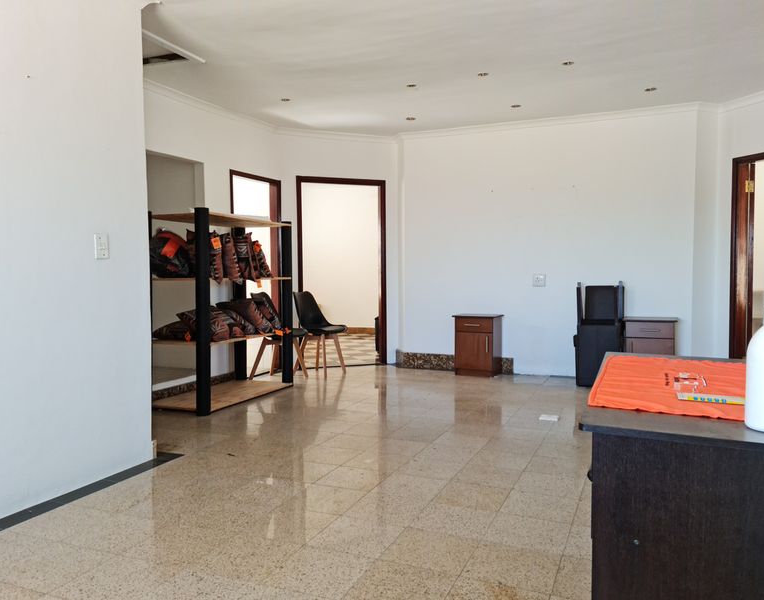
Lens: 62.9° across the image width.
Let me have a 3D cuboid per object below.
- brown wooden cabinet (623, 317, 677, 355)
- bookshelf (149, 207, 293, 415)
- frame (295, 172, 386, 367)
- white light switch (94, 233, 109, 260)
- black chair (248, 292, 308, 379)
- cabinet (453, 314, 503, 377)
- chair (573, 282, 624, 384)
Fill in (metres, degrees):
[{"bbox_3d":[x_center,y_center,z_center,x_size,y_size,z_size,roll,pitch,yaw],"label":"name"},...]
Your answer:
[{"bbox_3d":[2.423,0.483,5.633,0.430,0.585,0.360,1,3,23],"label":"brown wooden cabinet"},{"bbox_3d":[-1.325,0.057,5.233,0.640,1.500,1.320,1,3,19],"label":"bookshelf"},{"bbox_3d":[-0.439,-0.290,6.837,0.990,2.040,0.130,-1,3,-22],"label":"frame"},{"bbox_3d":[-1.394,-0.267,3.115,0.012,0.122,0.075,1,3,23],"label":"white light switch"},{"bbox_3d":[-1.011,0.345,6.233,0.500,0.830,0.460,1,3,23],"label":"black chair"},{"bbox_3d":[0.959,0.457,6.268,0.420,0.590,0.360,1,3,23],"label":"cabinet"},{"bbox_3d":[2.010,0.303,5.744,0.420,0.940,0.500,1,3,23],"label":"chair"}]

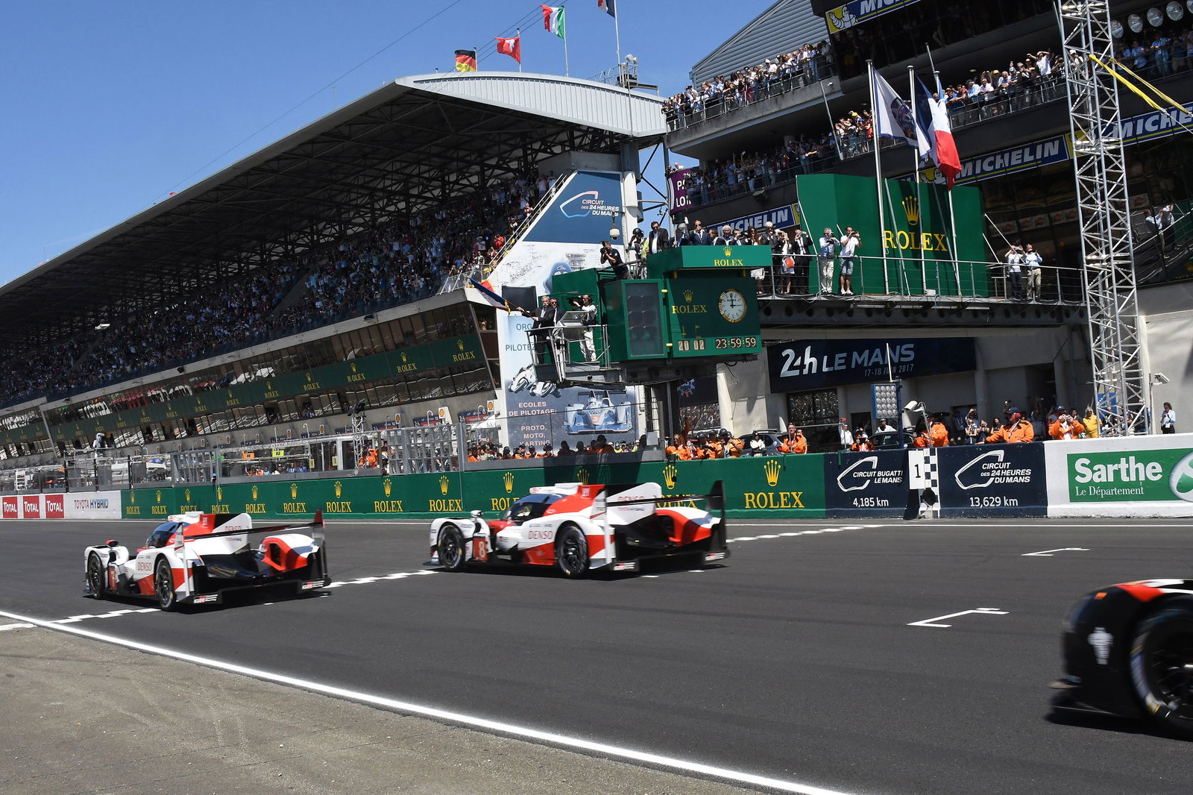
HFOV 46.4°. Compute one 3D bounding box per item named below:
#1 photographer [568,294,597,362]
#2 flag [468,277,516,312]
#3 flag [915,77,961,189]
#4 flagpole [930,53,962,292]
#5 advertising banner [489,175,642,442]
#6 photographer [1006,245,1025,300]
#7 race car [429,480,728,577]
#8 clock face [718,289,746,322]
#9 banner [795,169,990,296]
[{"bbox_3d":[-0.343,-1.814,36.338,0.650,1.750,0.580,-2,-3,-36],"label":"photographer"},{"bbox_3d":[-2.619,-2.559,34.752,1.150,0.900,0.450,-2,-3,-36],"label":"flag"},{"bbox_3d":[9.828,-7.638,40.030,1.350,3.100,0.600,-3,-3,-10],"label":"flag"},{"bbox_3d":[10.321,-6.267,40.760,0.130,6.550,0.130,-5,-1,-36],"label":"flagpole"},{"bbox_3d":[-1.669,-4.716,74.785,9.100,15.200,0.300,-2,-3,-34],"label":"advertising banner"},{"bbox_3d":[13.093,-3.941,43.555,0.600,1.740,0.500,-4,-3,17],"label":"photographer"},{"bbox_3d":[-0.494,1.775,19.013,1.900,1.050,4.650,-2,-3,-37],"label":"race car"},{"bbox_3d":[3.440,-2.339,35.290,0.860,0.860,0.100,-2,-3,-28],"label":"clock face"},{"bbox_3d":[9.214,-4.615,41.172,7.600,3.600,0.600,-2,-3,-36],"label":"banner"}]

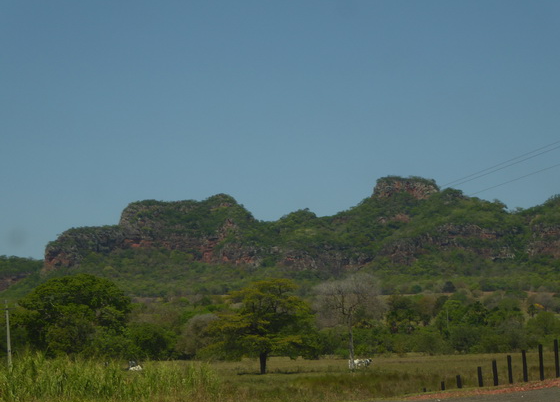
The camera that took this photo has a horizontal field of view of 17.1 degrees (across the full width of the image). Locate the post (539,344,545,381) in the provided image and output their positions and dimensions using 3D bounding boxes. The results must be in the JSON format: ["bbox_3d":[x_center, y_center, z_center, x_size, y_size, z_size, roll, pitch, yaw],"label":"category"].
[{"bbox_3d":[8.153,5.051,58.000,0.125,1.240,0.125,-3,-4,0],"label":"post"}]

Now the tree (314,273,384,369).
[{"bbox_3d":[8.368,14.569,224.000,8.300,11.500,8.200,-2,-4,0],"label":"tree"}]

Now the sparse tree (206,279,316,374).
[{"bbox_3d":[-2.188,14.841,220.000,12.800,11.100,12.300,-2,-4,0],"label":"sparse tree"}]

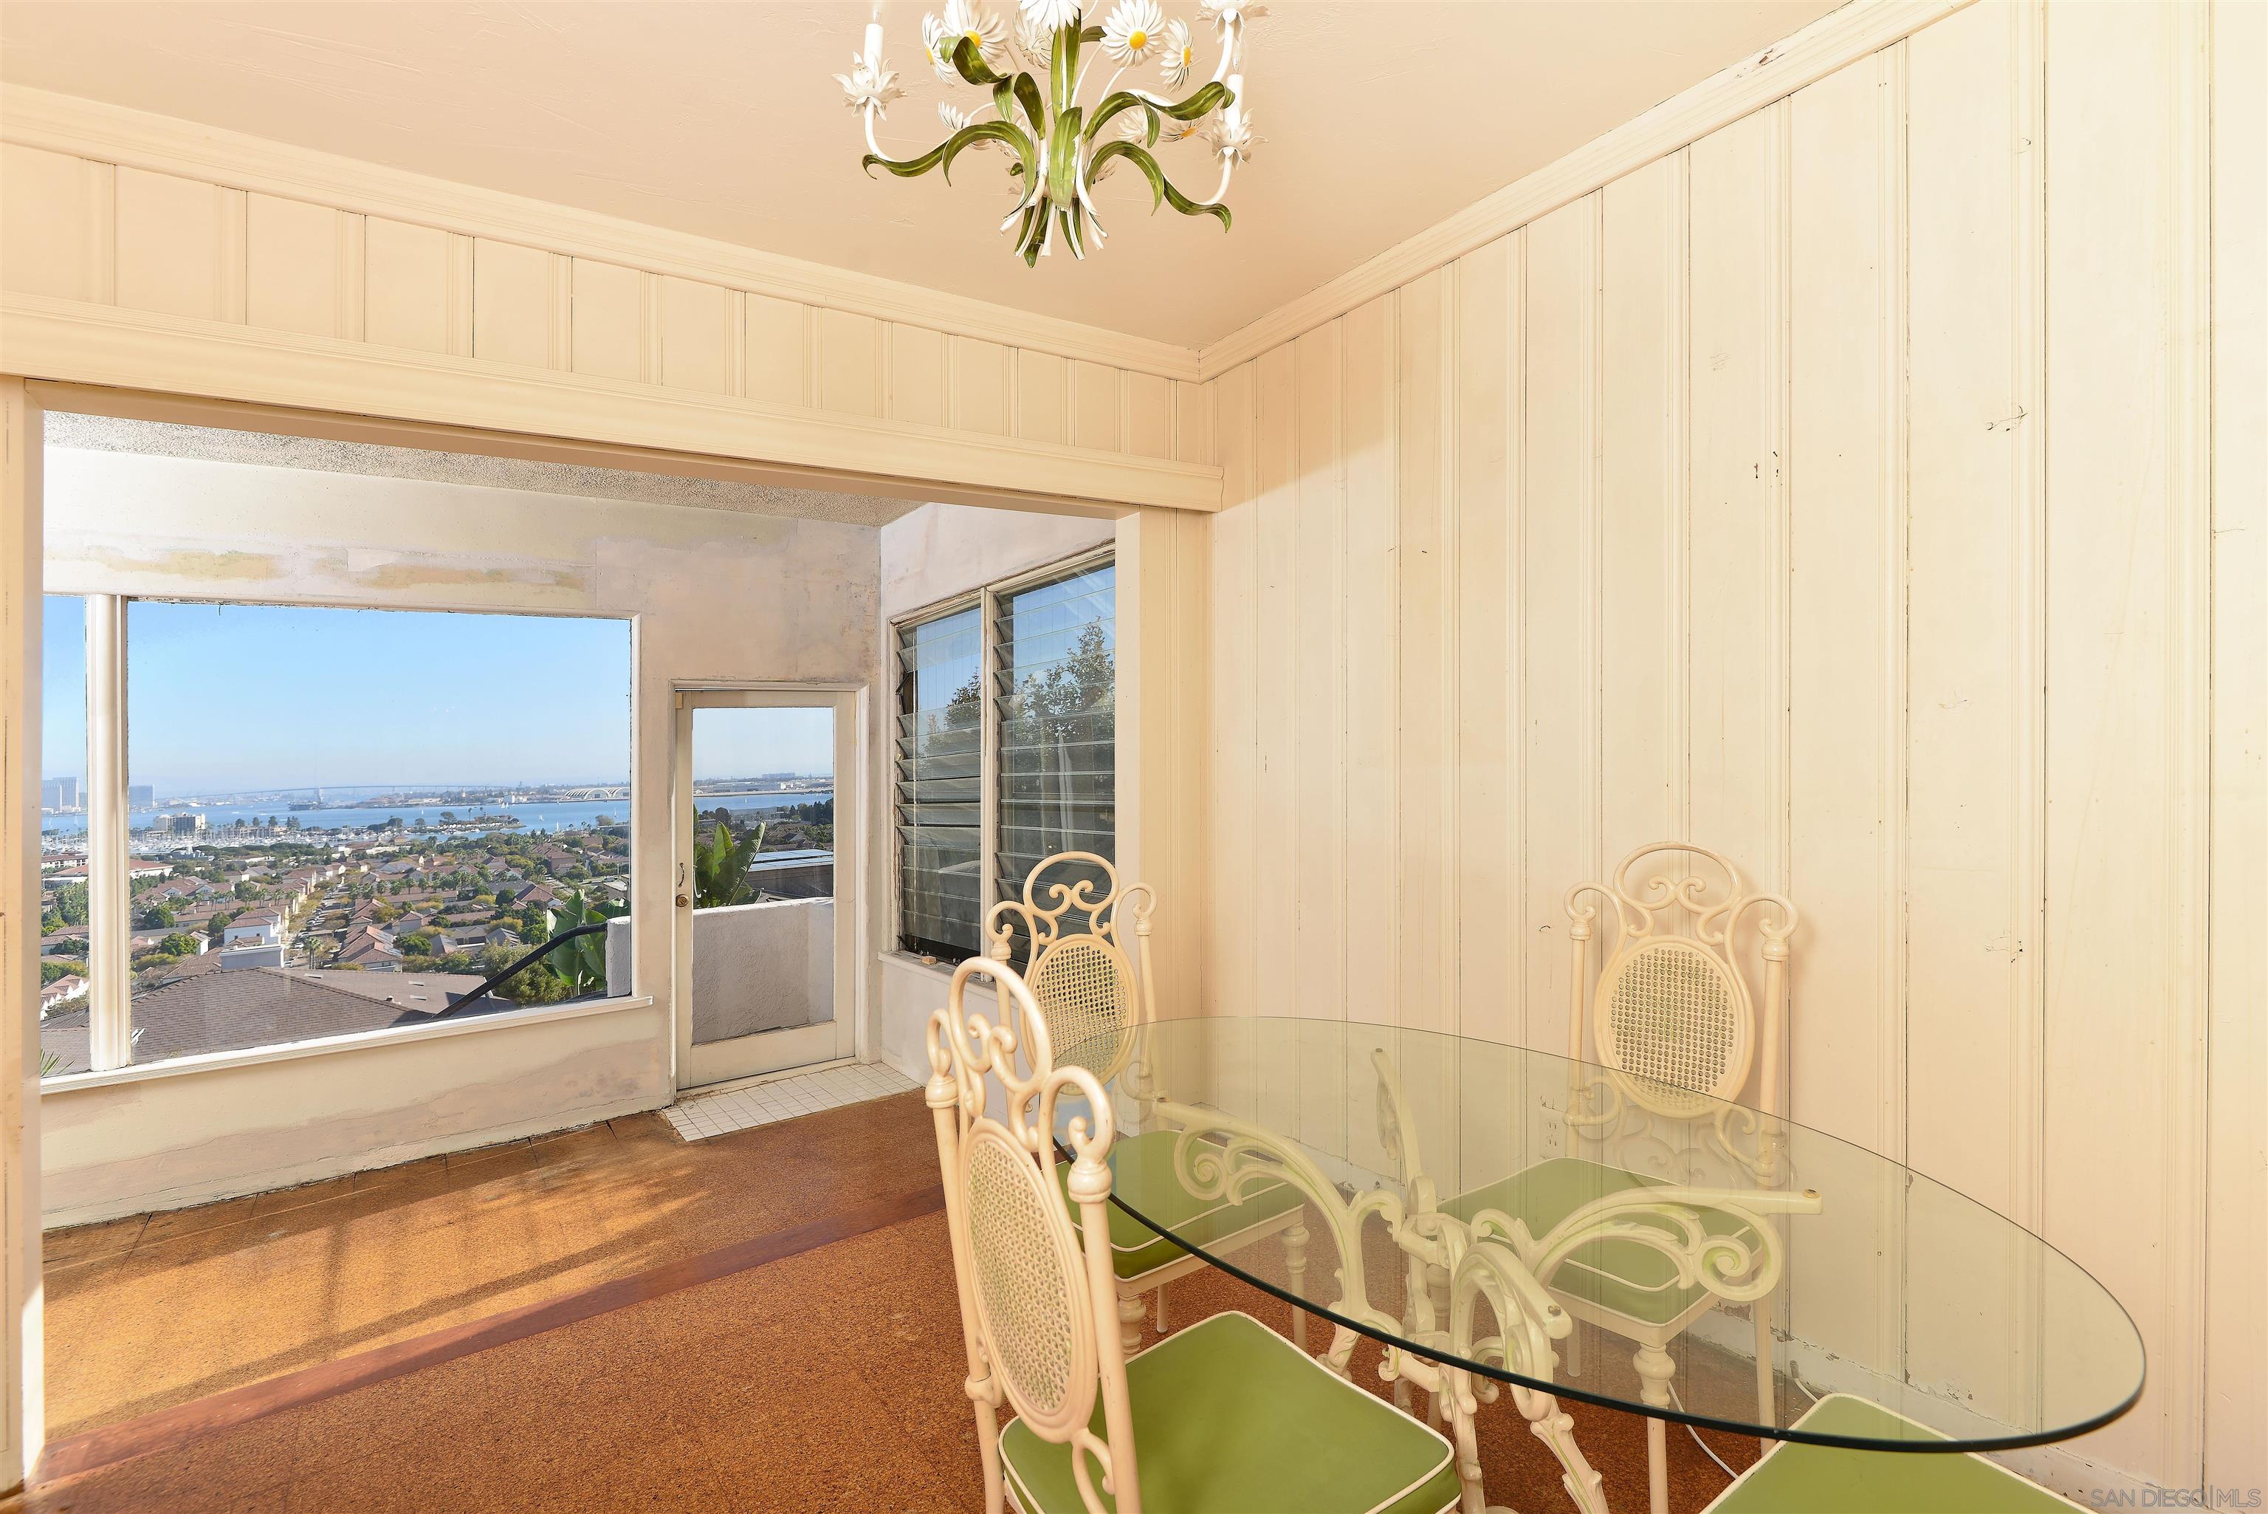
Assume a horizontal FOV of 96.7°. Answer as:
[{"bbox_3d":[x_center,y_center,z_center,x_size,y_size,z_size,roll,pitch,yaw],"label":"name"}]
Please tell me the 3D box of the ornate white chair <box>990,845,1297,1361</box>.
[{"bbox_3d":[0.020,0.710,1.913,0.440,1.030,0.510,-1,0,-38],"label":"ornate white chair"}]

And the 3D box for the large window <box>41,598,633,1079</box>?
[{"bbox_3d":[-3.235,0.275,4.249,2.050,1.850,0.120,-1,0,-33],"label":"large window"}]

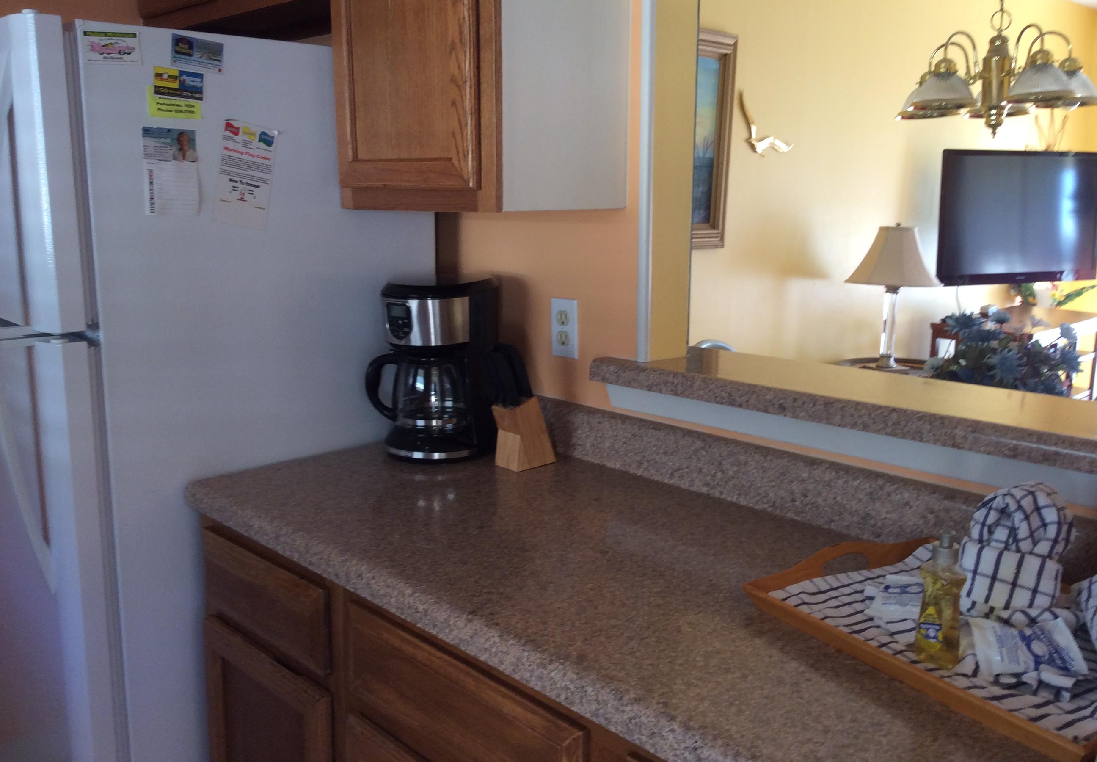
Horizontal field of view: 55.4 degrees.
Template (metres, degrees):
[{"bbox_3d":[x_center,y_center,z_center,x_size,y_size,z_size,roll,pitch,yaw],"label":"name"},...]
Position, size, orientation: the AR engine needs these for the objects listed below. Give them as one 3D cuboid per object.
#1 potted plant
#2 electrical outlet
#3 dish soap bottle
[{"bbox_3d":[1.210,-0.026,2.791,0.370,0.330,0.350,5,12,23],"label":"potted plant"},{"bbox_3d":[0.029,-0.101,2.004,0.008,0.115,0.071,-10,15,-41],"label":"electrical outlet"},{"bbox_3d":[0.419,0.230,1.114,0.047,0.142,0.032,10,15,43],"label":"dish soap bottle"}]

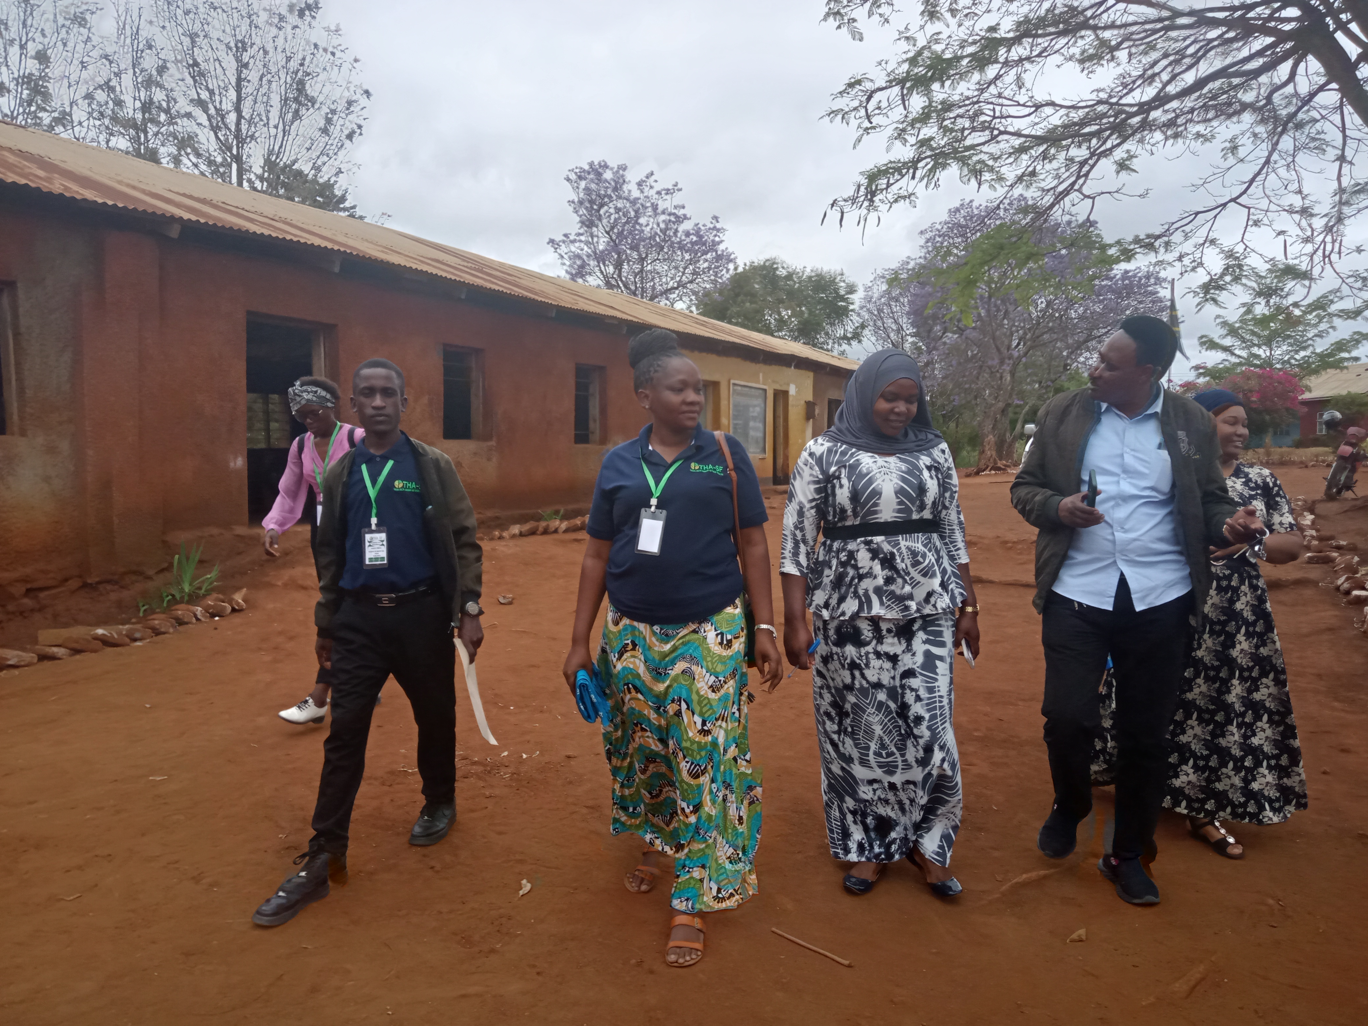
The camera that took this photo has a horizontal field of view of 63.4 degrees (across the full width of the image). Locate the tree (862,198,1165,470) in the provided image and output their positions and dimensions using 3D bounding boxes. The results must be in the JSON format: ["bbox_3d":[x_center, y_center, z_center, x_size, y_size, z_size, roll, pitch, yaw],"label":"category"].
[{"bbox_3d":[9.207,-5.015,31.000,8.300,7.600,7.500,1,3,14],"label":"tree"}]

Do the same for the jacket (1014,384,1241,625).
[{"bbox_3d":[1.372,-0.025,3.470,0.660,0.740,0.420,1,3,14],"label":"jacket"}]

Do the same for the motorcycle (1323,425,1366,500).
[{"bbox_3d":[9.681,-0.734,16.000,0.750,1.100,1.950,11,8,36],"label":"motorcycle"}]

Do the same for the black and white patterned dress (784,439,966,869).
[{"bbox_3d":[0.600,0.405,3.480,0.570,1.360,0.360,0,3,4],"label":"black and white patterned dress"}]

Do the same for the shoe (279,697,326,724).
[{"bbox_3d":[-1.744,0.910,5.080,0.090,0.105,0.255,2,4,42],"label":"shoe"}]

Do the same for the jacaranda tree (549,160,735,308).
[{"bbox_3d":[-1.413,-5.927,38.000,6.500,10.300,6.500,0,3,0],"label":"jacaranda tree"}]

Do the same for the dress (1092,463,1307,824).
[{"bbox_3d":[1.800,0.421,3.880,0.600,1.240,0.480,0,3,-3],"label":"dress"}]

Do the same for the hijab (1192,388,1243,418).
[{"bbox_3d":[1.839,-0.351,3.850,0.190,0.170,0.220,-1,3,-18],"label":"hijab"}]

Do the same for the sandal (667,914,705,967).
[{"bbox_3d":[0.007,1.133,2.950,0.098,0.085,0.245,0,3,8],"label":"sandal"}]

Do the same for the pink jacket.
[{"bbox_3d":[-1.727,-0.149,5.220,0.500,0.530,0.320,1,3,22],"label":"pink jacket"}]

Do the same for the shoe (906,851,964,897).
[{"bbox_3d":[0.765,1.079,3.410,0.088,0.095,0.250,0,3,-12],"label":"shoe"}]

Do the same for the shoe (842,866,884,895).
[{"bbox_3d":[0.561,1.128,3.430,0.088,0.070,0.240,1,3,17],"label":"shoe"}]

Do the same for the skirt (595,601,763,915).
[{"bbox_3d":[-0.014,0.667,3.250,0.460,0.940,0.430,0,3,7],"label":"skirt"}]

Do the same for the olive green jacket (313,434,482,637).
[{"bbox_3d":[-0.917,0.070,3.550,0.500,0.650,0.300,1,3,18],"label":"olive green jacket"}]

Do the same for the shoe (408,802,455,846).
[{"bbox_3d":[-0.850,1.035,3.810,0.108,0.125,0.280,1,3,5],"label":"shoe"}]

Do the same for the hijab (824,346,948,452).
[{"bbox_3d":[0.619,-0.337,3.400,0.360,0.350,0.310,0,3,-16],"label":"hijab"}]

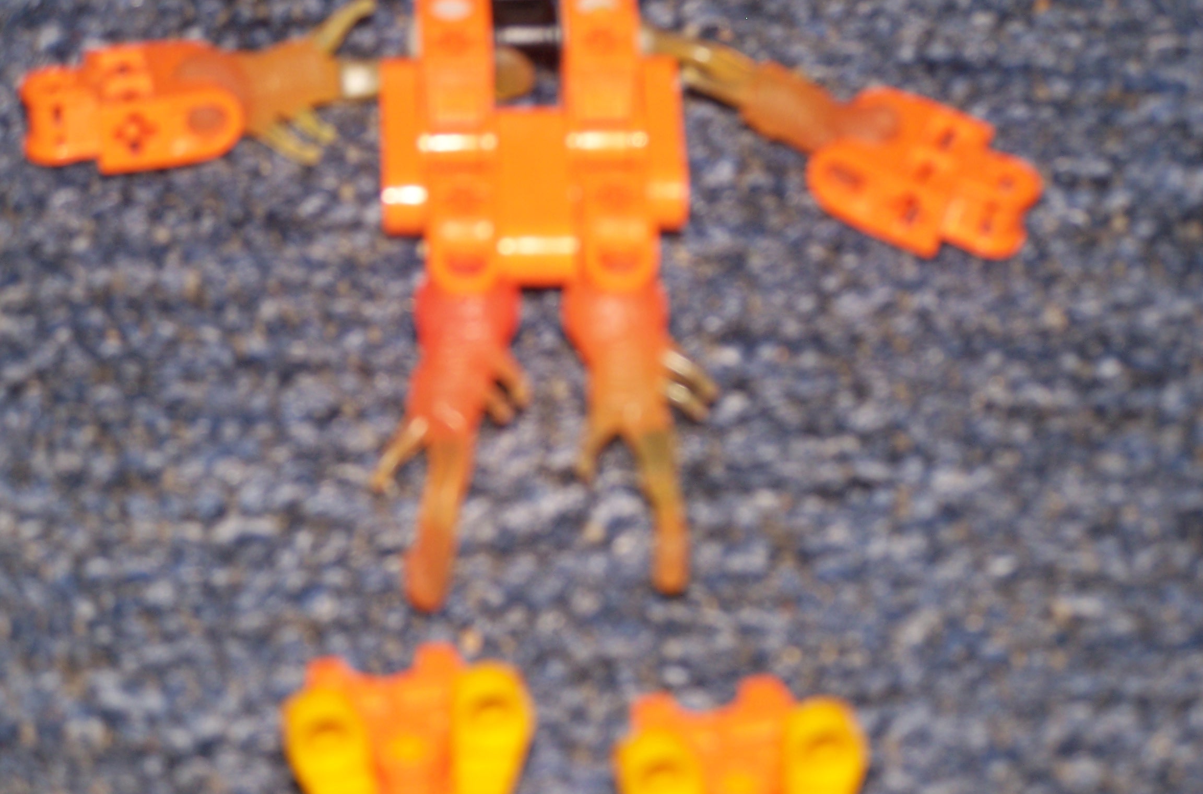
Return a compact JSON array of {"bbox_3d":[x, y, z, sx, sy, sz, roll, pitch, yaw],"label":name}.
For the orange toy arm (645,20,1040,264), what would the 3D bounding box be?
[{"bbox_3d":[0.025,-0.031,0.540,0.052,0.013,0.017,24,53,20],"label":"orange toy arm"}]

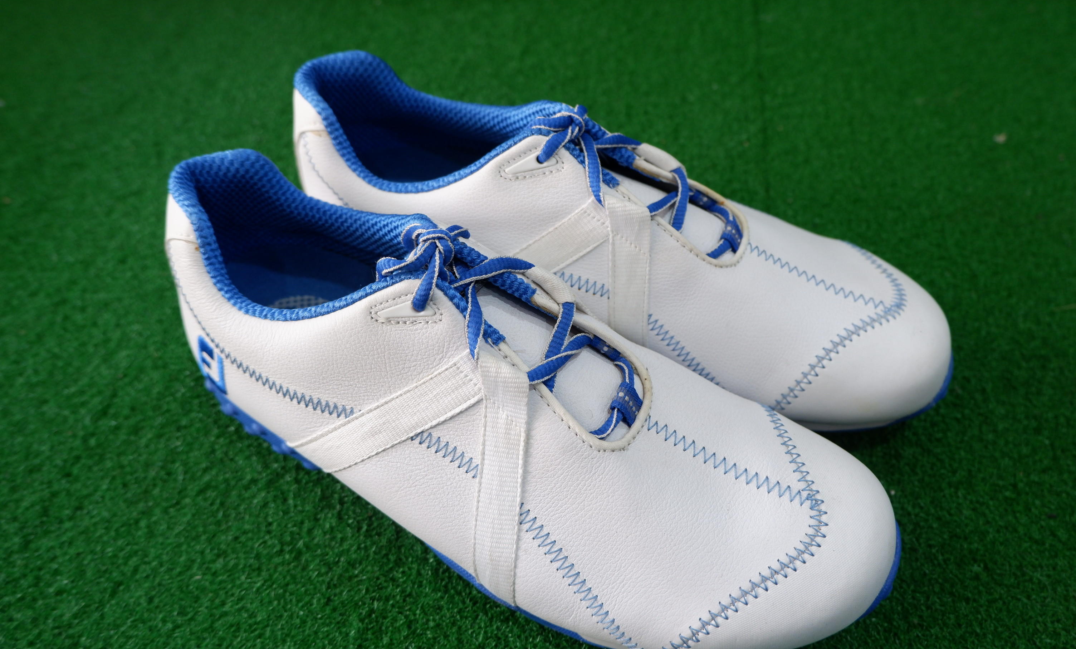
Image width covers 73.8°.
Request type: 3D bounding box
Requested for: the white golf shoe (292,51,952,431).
[{"bbox_3d":[0.027,-0.044,0.305,0.290,0.099,0.111,17,52,16],"label":"white golf shoe"}]

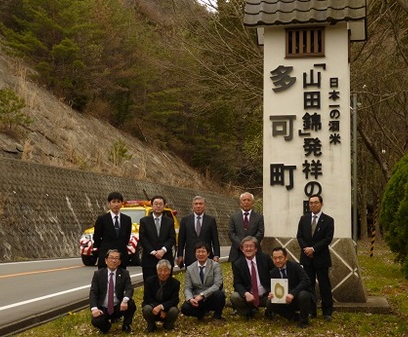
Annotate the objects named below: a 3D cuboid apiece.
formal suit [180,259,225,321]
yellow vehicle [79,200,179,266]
[{"bbox_3d":[-0.006,1.474,9.700,0.530,0.750,0.660,0,-3,7],"label":"formal suit"},{"bbox_3d":[-2.117,1.949,23.967,1.780,1.900,4.450,-1,-3,15],"label":"yellow vehicle"}]

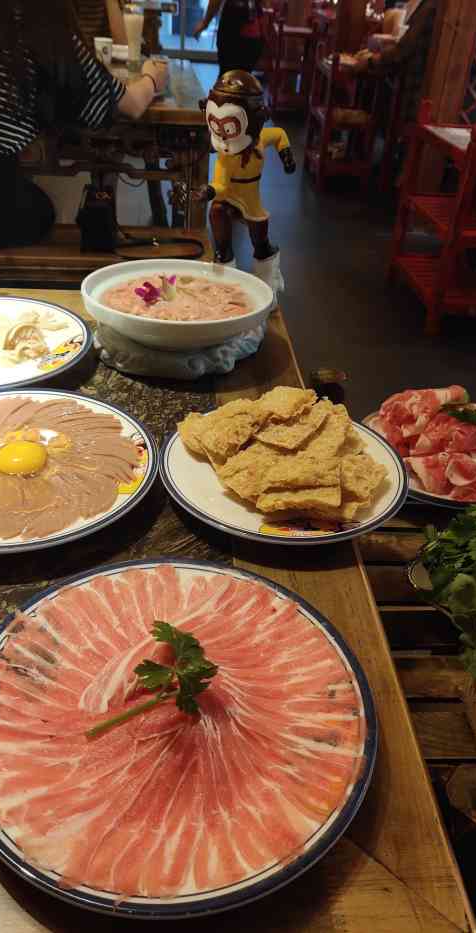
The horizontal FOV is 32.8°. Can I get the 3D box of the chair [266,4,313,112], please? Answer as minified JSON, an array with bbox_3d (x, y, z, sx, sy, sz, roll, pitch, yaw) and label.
[{"bbox_3d":[0.307,-2.755,5.428,0.260,0.630,0.320,0,36,-7],"label":"chair"}]

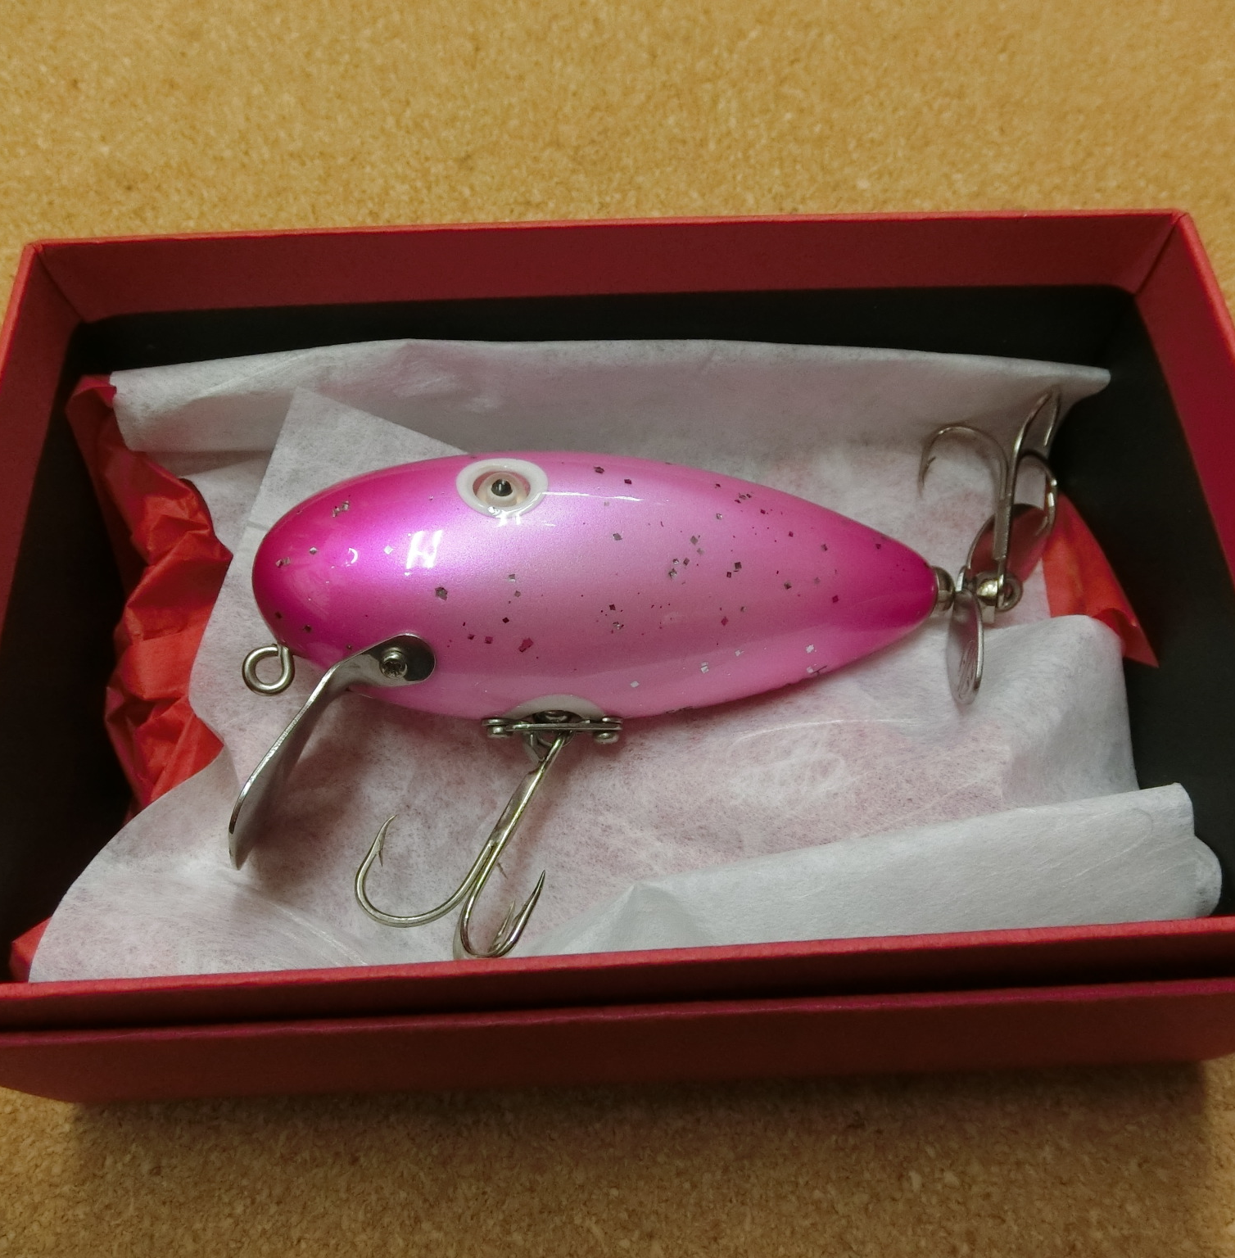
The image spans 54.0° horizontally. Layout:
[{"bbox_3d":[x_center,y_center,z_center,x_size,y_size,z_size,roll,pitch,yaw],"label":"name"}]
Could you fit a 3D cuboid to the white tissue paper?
[{"bbox_3d":[0.001,0.003,0.155,0.134,0.024,0.082,-2,62,-2],"label":"white tissue paper"}]

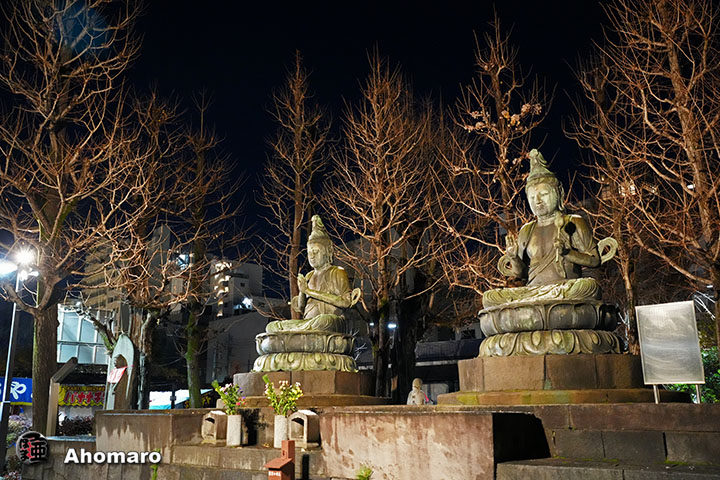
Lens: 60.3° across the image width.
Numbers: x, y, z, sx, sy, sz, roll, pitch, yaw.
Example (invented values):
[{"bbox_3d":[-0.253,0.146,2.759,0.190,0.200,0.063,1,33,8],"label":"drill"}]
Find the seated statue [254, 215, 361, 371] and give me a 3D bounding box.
[{"bbox_3d":[-1.117,1.158,13.918,2.250,3.600,2.200,-12,-19,38],"label":"seated statue"}]

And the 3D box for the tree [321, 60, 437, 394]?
[{"bbox_3d":[0.656,-0.102,17.792,3.200,11.800,3.200,-1,-15,0],"label":"tree"}]

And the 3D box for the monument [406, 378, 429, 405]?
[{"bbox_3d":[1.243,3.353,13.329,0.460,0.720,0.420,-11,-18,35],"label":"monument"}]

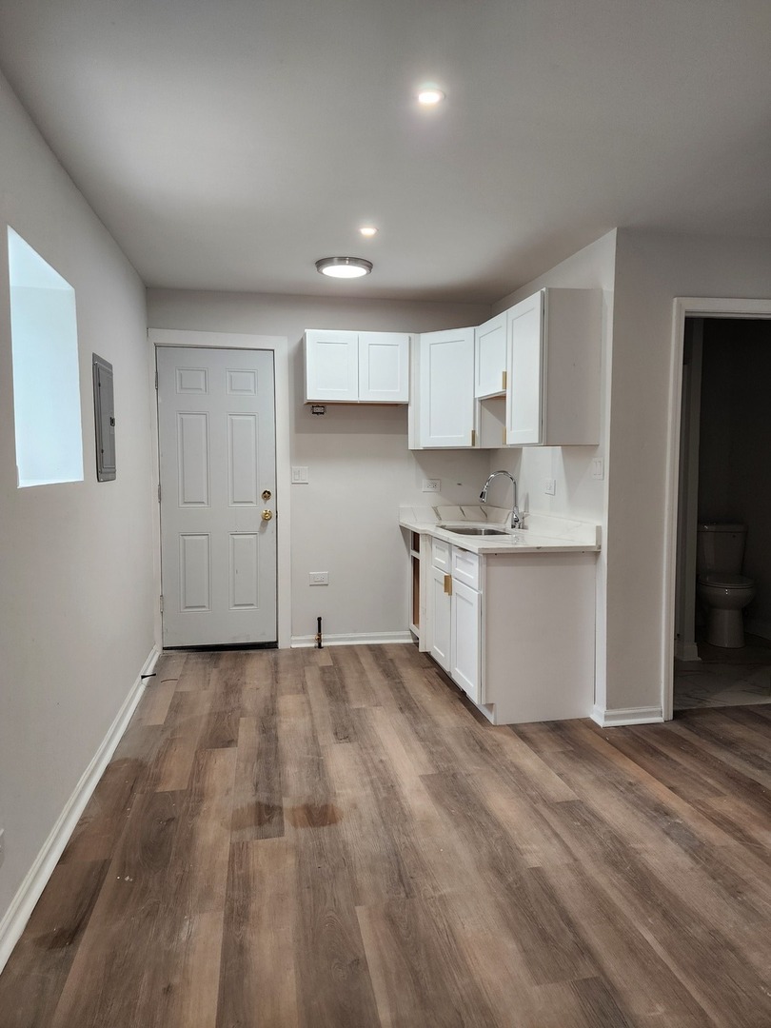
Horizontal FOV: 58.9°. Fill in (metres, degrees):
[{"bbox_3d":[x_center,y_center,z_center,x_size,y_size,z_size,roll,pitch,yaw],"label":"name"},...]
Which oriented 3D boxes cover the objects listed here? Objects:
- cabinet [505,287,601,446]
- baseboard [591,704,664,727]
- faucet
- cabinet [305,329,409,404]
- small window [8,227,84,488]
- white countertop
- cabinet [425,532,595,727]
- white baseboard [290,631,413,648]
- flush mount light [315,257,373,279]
[{"bbox_3d":[0.878,-0.745,3.621,0.321,0.770,0.465,-1,5,-11],"label":"cabinet"},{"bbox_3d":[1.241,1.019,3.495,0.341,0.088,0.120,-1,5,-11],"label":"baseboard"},{"bbox_3d":[0.719,-0.086,4.249,0.261,0.361,0.075,-1,5,-11],"label":"faucet"},{"bbox_3d":[-0.202,-0.980,4.647,0.693,0.462,0.306,-1,5,-11],"label":"cabinet"},{"bbox_3d":[-1.218,-0.486,2.382,0.110,0.765,0.778,-1,5,-11],"label":"small window"},{"bbox_3d":[0.590,0.068,4.191,0.703,0.136,1.656,-1,5,-11],"label":"white countertop"},{"bbox_3d":[0.678,0.589,3.957,0.612,0.870,1.024,-1,5,-11],"label":"cabinet"},{"bbox_3d":[-0.244,0.903,4.932,0.868,0.090,0.026,-1,5,-11],"label":"white baseboard"},{"bbox_3d":[-0.233,-1.393,3.909,0.331,0.055,0.331,0,5,0],"label":"flush mount light"}]

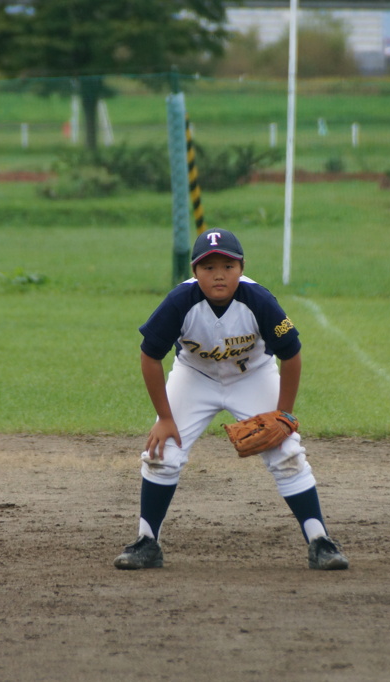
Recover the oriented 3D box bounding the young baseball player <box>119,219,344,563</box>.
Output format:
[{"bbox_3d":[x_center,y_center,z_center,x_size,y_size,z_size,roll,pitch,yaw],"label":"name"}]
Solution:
[{"bbox_3d":[0.122,0.195,35.600,0.780,1.130,0.650,0,1,2],"label":"young baseball player"}]

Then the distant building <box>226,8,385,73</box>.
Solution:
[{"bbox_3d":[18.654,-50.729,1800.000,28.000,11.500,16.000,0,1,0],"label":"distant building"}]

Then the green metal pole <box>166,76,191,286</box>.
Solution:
[{"bbox_3d":[-0.127,-1.204,79.500,0.135,1.600,0.135,-2,1,0],"label":"green metal pole"}]

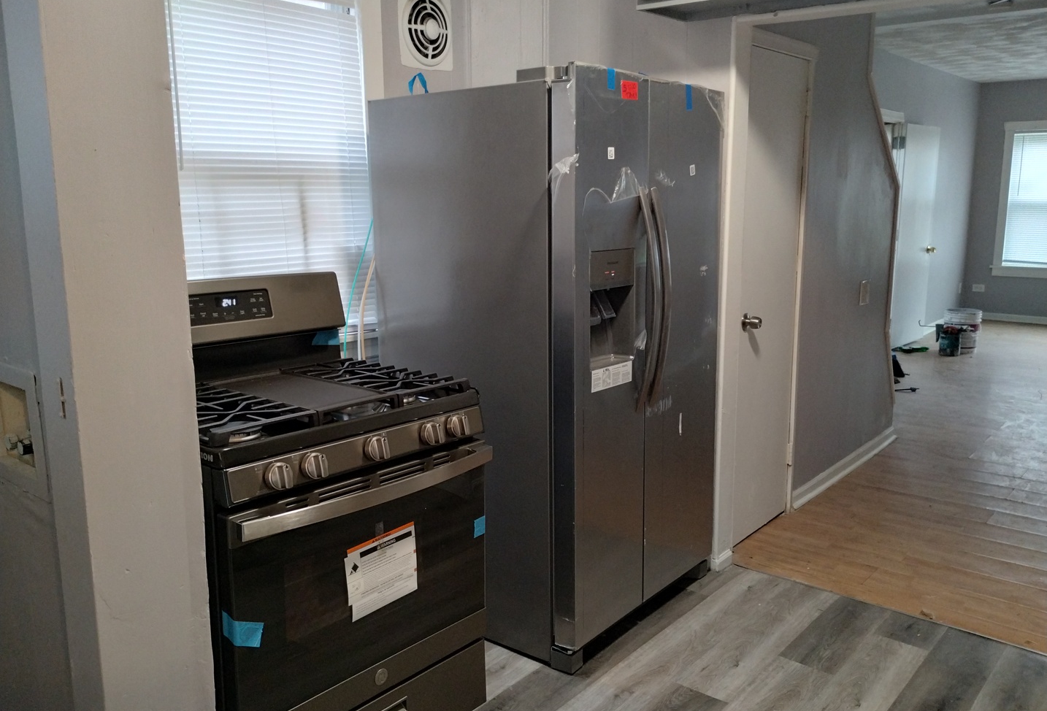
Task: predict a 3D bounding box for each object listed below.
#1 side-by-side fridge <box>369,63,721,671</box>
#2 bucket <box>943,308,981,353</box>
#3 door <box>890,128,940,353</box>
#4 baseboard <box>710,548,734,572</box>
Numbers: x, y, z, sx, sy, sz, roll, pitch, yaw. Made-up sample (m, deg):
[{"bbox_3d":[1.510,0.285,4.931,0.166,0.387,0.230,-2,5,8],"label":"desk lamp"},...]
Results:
[{"bbox_3d":[0.120,-0.006,2.992,0.888,1.775,0.897,8,13,38],"label":"side-by-side fridge"},{"bbox_3d":[4.039,-0.218,7.822,0.300,0.370,0.300,5,12,27],"label":"bucket"},{"bbox_3d":[3.668,-1.102,7.963,0.040,2.030,0.839,10,15,43],"label":"door"},{"bbox_3d":[0.777,0.799,3.332,0.042,0.058,0.105,8,14,39],"label":"baseboard"}]

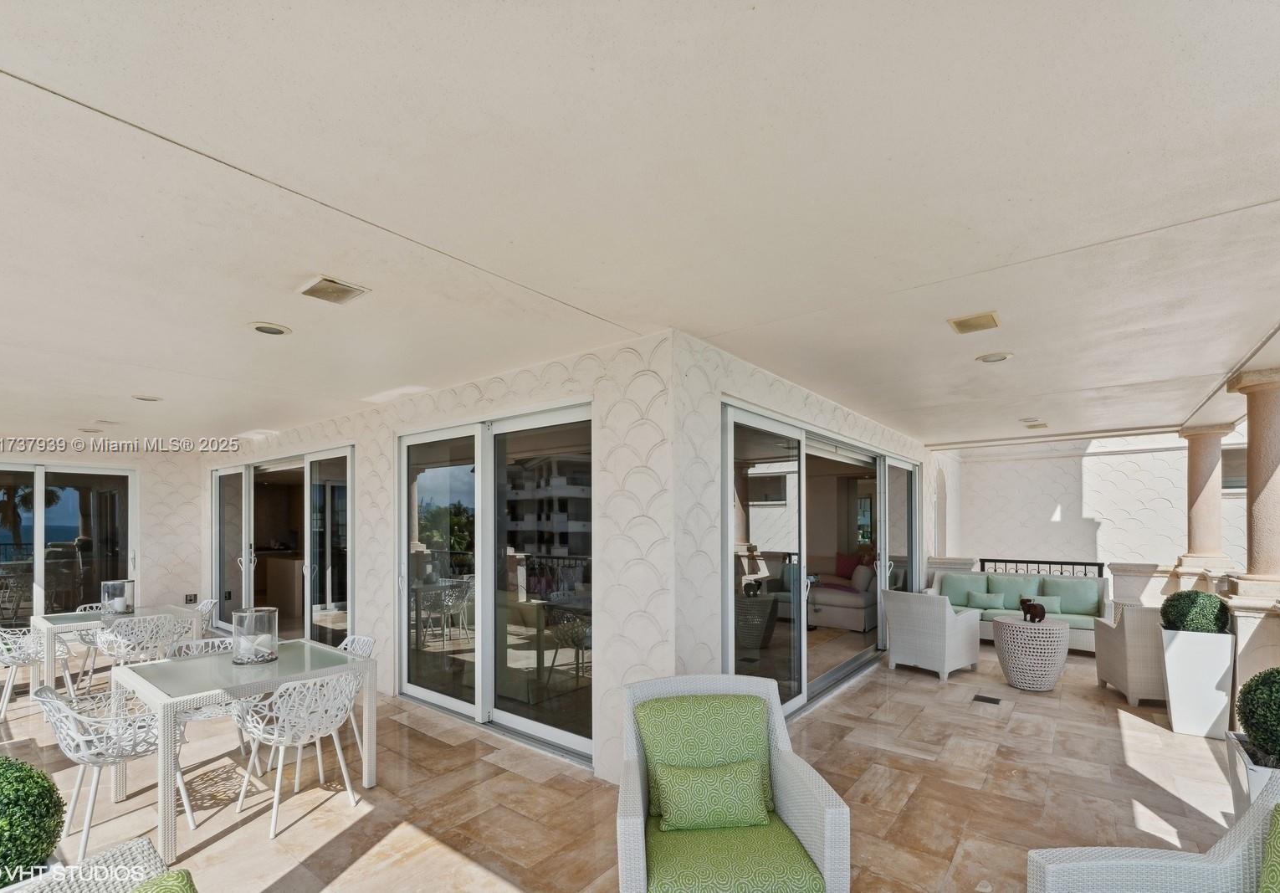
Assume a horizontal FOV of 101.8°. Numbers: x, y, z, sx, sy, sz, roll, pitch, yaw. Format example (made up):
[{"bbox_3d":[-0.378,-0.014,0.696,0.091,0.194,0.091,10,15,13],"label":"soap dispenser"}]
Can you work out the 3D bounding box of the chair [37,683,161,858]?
[{"bbox_3d":[-2.636,1.562,2.626,0.570,0.810,0.560,-3,-5,38],"label":"chair"}]

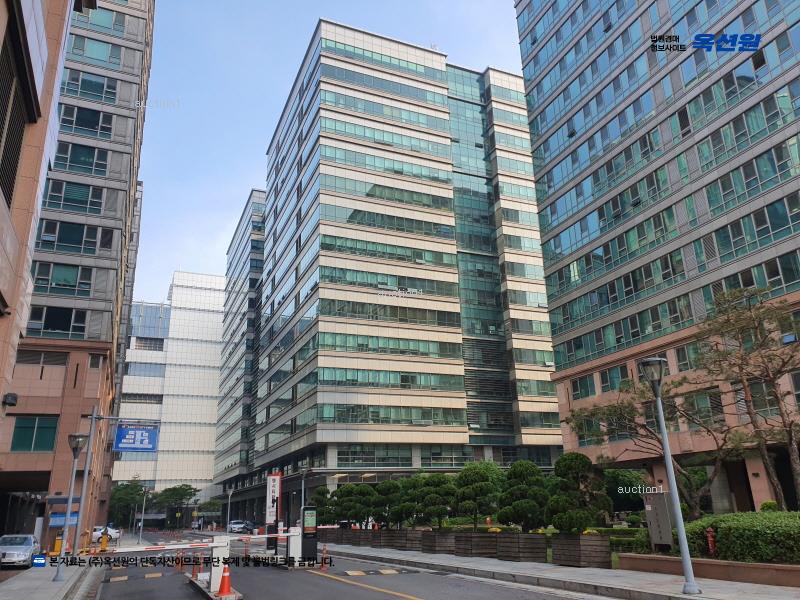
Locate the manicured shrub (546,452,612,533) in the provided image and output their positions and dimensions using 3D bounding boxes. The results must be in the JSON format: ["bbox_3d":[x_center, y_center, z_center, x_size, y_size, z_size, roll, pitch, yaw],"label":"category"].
[{"bbox_3d":[5.330,5.716,17.842,1.960,2.260,1.960,6,-21,-23],"label":"manicured shrub"}]

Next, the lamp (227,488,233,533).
[{"bbox_3d":[-17.251,21.400,60.800,0.550,4.550,0.550,6,-21,-23],"label":"lamp"}]

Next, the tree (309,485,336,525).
[{"bbox_3d":[-5.250,13.932,40.445,1.820,2.610,1.820,6,-21,-23],"label":"tree"}]

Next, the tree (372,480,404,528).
[{"bbox_3d":[-0.584,10.441,30.530,1.630,2.310,1.630,6,-21,-23],"label":"tree"}]

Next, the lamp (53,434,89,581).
[{"bbox_3d":[-10.762,6.687,19.543,0.580,4.450,0.580,6,-21,-23],"label":"lamp"}]

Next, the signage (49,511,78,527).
[{"bbox_3d":[-20.983,13.708,37.526,1.840,0.880,0.080,6,-21,-23],"label":"signage"}]

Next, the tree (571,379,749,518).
[{"bbox_3d":[8.967,5.233,21.112,5.400,4.710,4.800,-10,-21,21],"label":"tree"}]

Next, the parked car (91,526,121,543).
[{"bbox_3d":[-28.875,22.567,57.801,4.600,1.460,1.820,6,-21,-23],"label":"parked car"}]

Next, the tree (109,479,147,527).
[{"bbox_3d":[-40.631,30.567,89.597,5.670,7.480,5.670,6,-21,-23],"label":"tree"}]

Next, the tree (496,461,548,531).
[{"bbox_3d":[4.167,6.657,20.359,1.730,2.320,1.730,6,-21,-23],"label":"tree"}]

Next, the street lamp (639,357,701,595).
[{"bbox_3d":[5.401,3.358,11.935,0.580,4.450,0.580,6,-21,-23],"label":"street lamp"}]

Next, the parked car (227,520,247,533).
[{"bbox_3d":[-20.822,28.799,76.466,1.830,1.480,4.600,6,-21,-23],"label":"parked car"}]

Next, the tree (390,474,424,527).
[{"bbox_3d":[0.313,9.761,28.964,1.740,2.380,1.740,-2,-19,-1],"label":"tree"}]

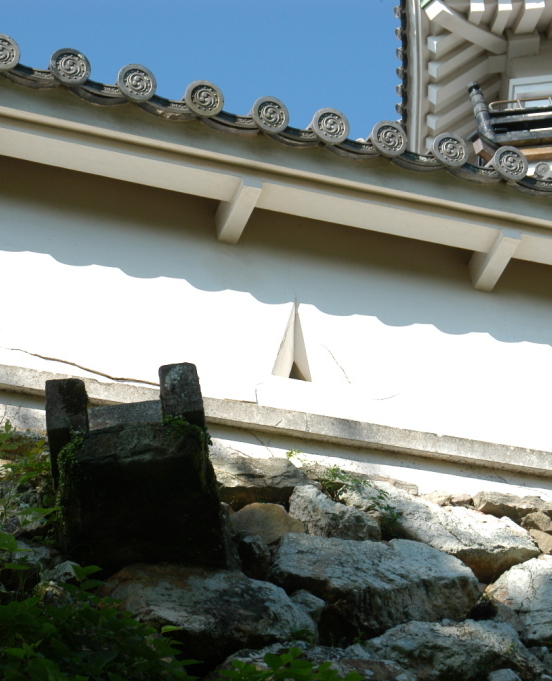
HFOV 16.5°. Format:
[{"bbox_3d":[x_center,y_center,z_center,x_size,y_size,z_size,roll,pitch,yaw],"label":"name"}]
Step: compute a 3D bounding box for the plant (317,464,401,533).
[{"bbox_3d":[0.286,0.557,6.674,0.242,0.184,0.155,10,-46,-20],"label":"plant"}]

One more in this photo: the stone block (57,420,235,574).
[{"bbox_3d":[-0.402,0.472,5.890,0.485,0.184,0.565,-6,-43,-3],"label":"stone block"}]

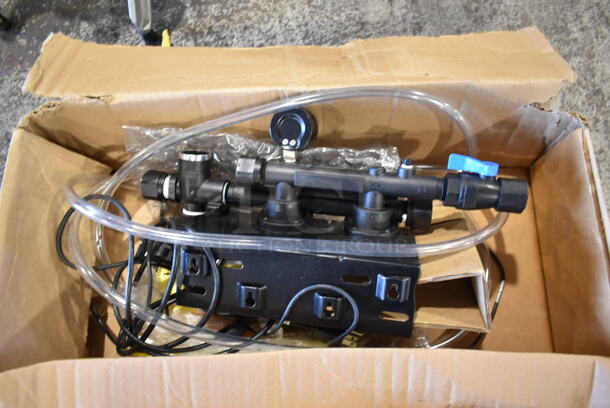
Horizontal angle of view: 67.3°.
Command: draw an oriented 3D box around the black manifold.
[{"bbox_3d":[0.001,0.005,0.581,0.525,0.150,0.240,6,112,12],"label":"black manifold"}]

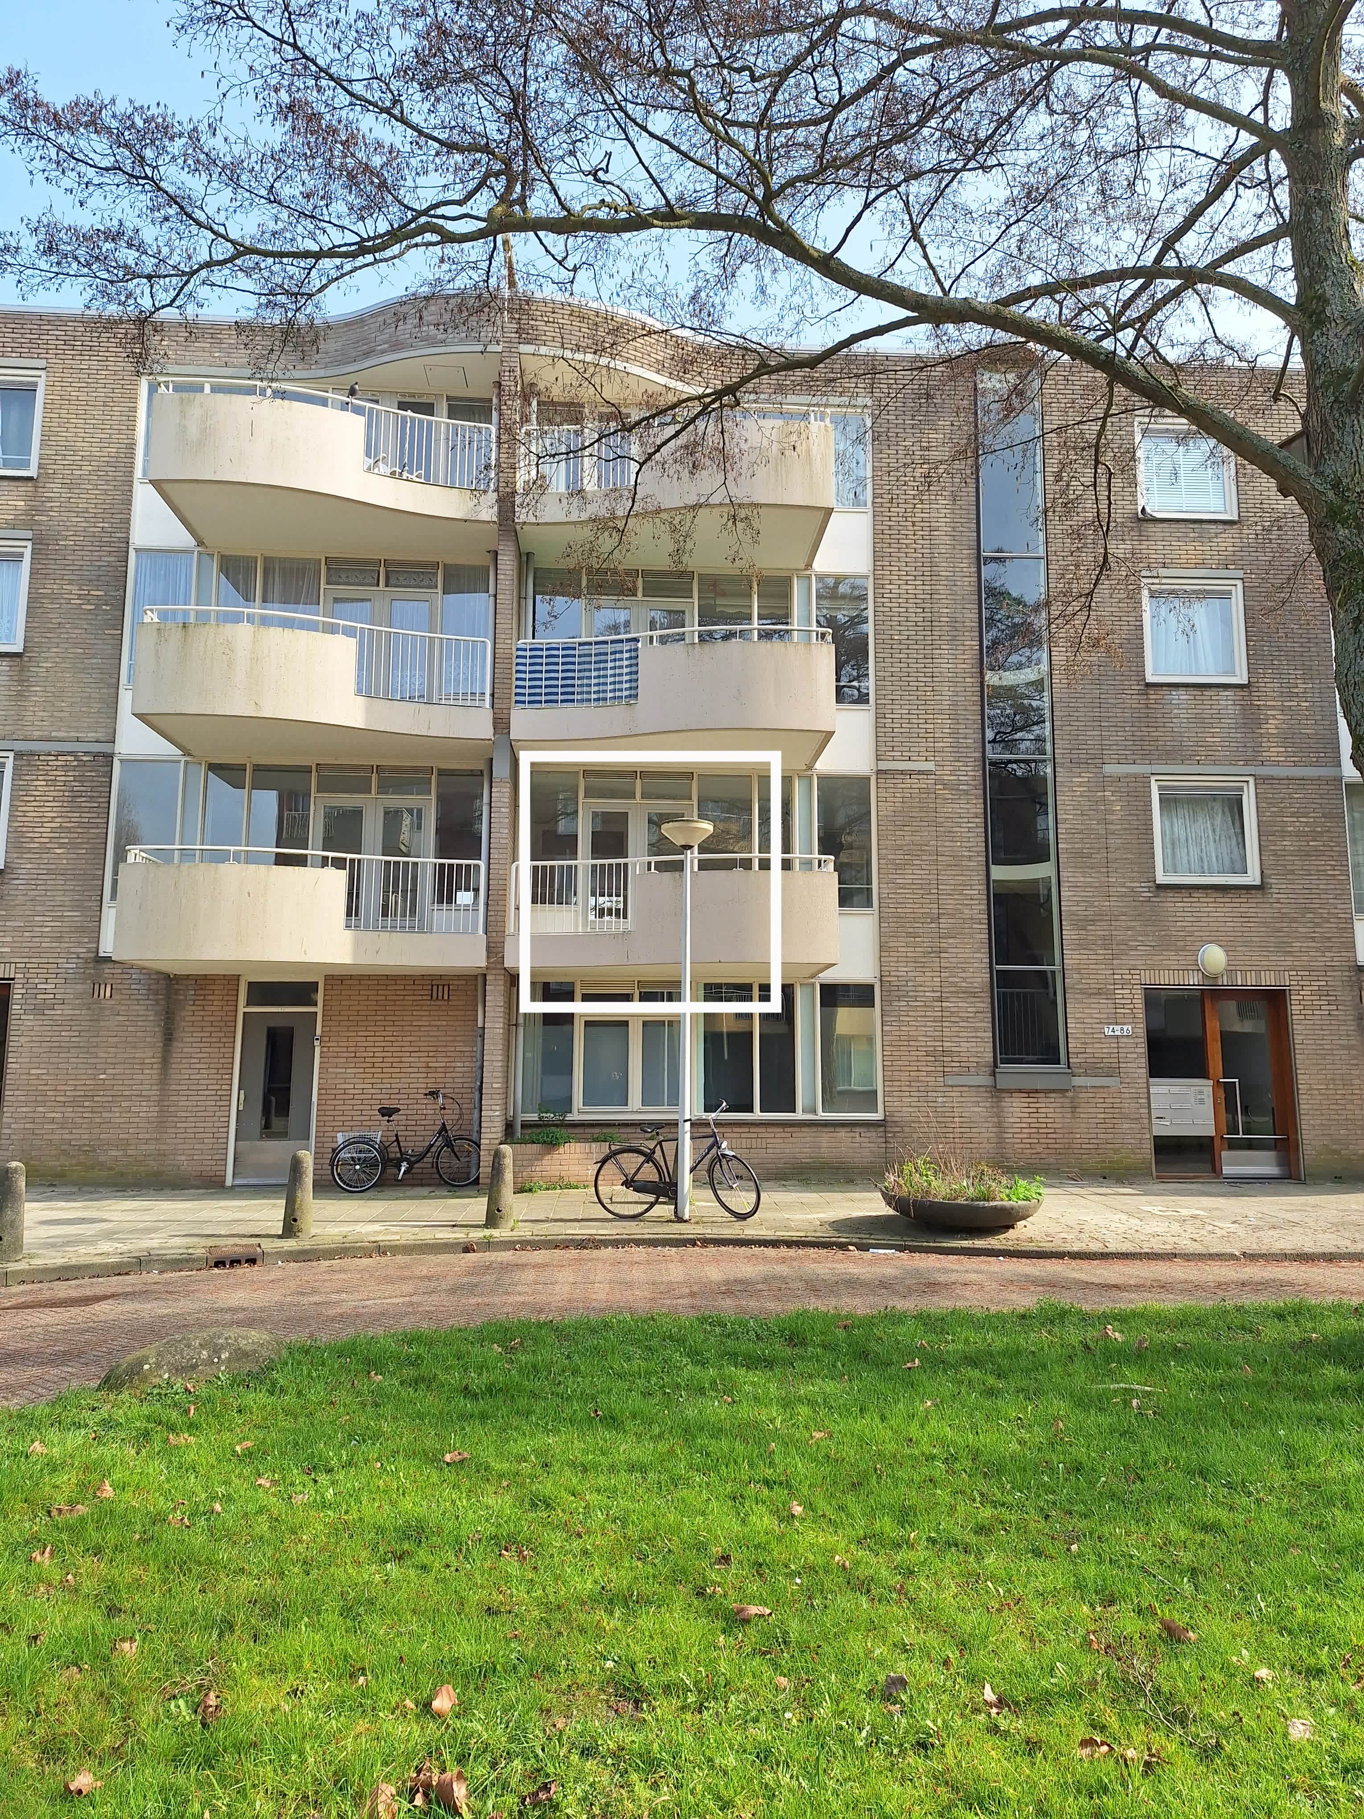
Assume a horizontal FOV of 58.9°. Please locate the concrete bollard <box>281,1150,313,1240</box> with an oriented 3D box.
[{"bbox_3d":[-3.473,2.582,10.980,0.290,0.774,0.290,1,-8,-3],"label":"concrete bollard"}]

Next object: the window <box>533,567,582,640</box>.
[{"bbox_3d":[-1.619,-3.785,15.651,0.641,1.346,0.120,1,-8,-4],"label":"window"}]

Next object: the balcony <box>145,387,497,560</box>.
[{"bbox_3d":[-4.196,-5.368,14.903,3.910,1.250,2.000,1,-8,-3],"label":"balcony"}]

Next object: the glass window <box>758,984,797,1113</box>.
[{"bbox_3d":[1.189,1.715,14.981,0.497,1.637,0.100,1,-8,-3],"label":"glass window"}]

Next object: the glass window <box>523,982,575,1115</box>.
[{"bbox_3d":[-1.623,1.691,14.809,0.632,1.661,0.100,1,-8,-3],"label":"glass window"}]

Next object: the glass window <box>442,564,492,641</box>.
[{"bbox_3d":[-2.788,-3.630,15.656,0.639,1.791,0.080,1,-8,-5],"label":"glass window"}]

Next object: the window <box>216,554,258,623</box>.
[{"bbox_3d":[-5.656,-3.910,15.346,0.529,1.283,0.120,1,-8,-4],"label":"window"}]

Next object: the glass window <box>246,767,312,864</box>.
[{"bbox_3d":[-5.048,-0.934,15.100,0.791,1.743,0.080,1,-8,-5],"label":"glass window"}]

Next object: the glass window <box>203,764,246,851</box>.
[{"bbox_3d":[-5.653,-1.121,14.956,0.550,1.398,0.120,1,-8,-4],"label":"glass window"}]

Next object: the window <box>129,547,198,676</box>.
[{"bbox_3d":[-6.555,-3.720,15.312,0.785,1.812,0.080,1,-8,-5],"label":"window"}]

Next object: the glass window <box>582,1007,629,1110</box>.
[{"bbox_3d":[-0.928,1.845,14.830,0.600,1.229,0.100,1,-8,-3],"label":"glass window"}]

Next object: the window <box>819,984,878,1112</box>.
[{"bbox_3d":[2.111,1.758,15.309,0.758,1.628,0.080,1,-8,-5],"label":"window"}]

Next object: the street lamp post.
[{"bbox_3d":[0.048,1.076,12.424,0.560,4.123,0.560,0,-8,0],"label":"street lamp post"}]

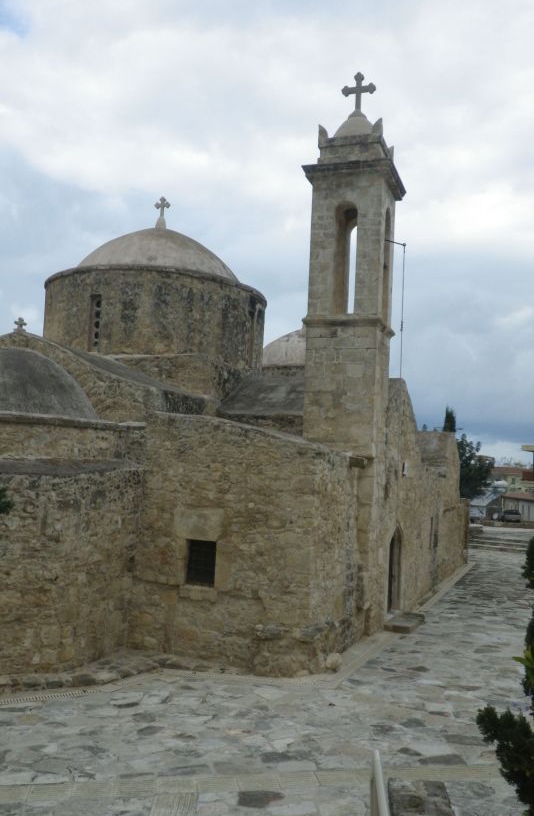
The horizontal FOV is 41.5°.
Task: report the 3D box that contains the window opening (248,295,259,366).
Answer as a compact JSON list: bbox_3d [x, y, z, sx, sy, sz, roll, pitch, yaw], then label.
[{"bbox_3d":[-0.405,-2.019,18.475,0.250,1.720,0.450,2,-2,21],"label":"window opening"}]

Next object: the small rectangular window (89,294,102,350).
[{"bbox_3d":[-4.043,-2.017,16.828,0.370,1.350,0.250,2,-2,21],"label":"small rectangular window"}]

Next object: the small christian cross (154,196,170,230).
[{"bbox_3d":[-2.896,-5.399,19.574,0.500,0.950,0.200,2,-2,21],"label":"small christian cross"}]

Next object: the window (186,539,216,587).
[{"bbox_3d":[-1.134,2.735,12.475,0.560,0.790,0.200,2,-2,21],"label":"window"}]

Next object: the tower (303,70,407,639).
[{"bbox_3d":[1.793,-1.410,15.340,1.900,11.950,1.850,2,-2,21],"label":"tower"}]

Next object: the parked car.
[{"bbox_3d":[29.410,13.102,85.000,1.730,1.500,4.100,2,-2,7],"label":"parked car"}]

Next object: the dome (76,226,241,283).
[{"bbox_3d":[-2.958,-3.998,19.530,4.900,1.850,4.900,2,-2,21],"label":"dome"}]

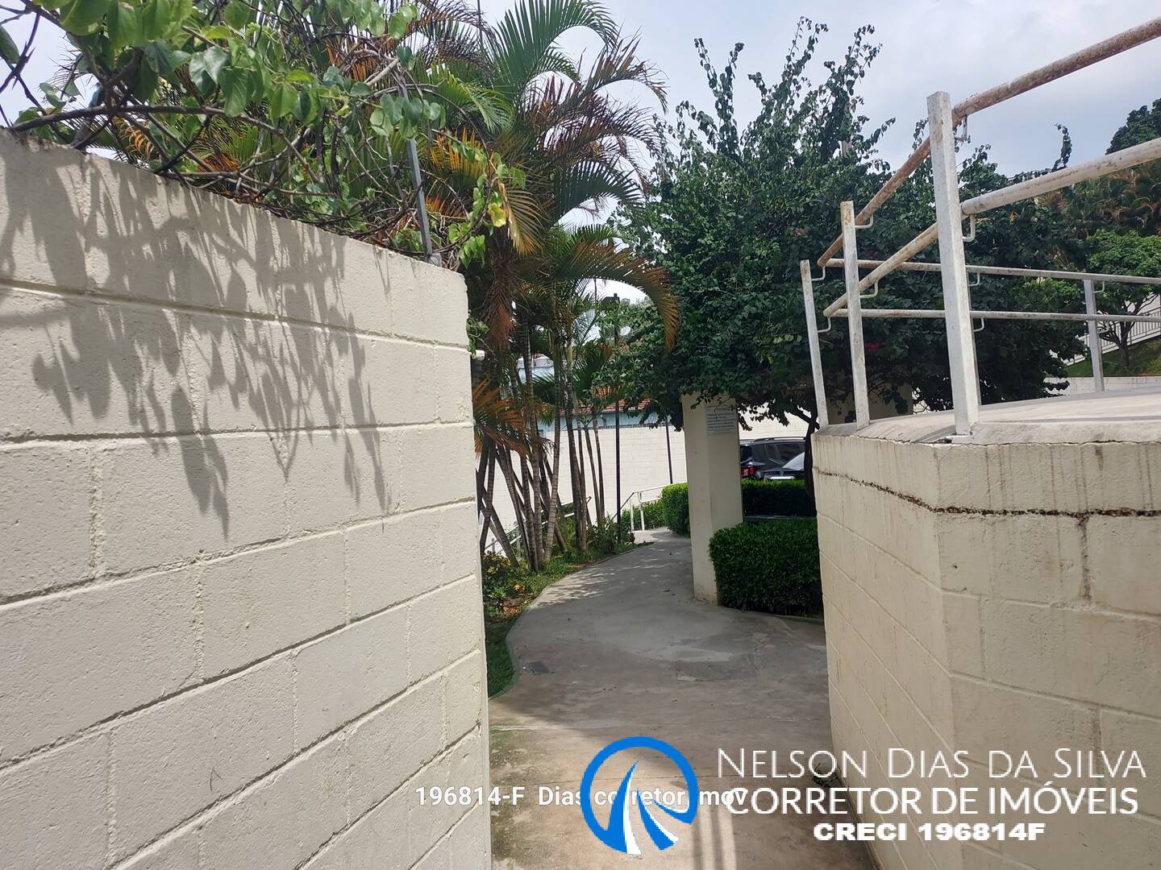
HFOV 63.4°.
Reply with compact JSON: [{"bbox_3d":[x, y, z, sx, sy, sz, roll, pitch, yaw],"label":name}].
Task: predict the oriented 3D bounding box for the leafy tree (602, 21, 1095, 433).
[{"bbox_3d":[2.950,-1.500,10.200,5.000,5.700,4.500,-3,1,0],"label":"leafy tree"}]

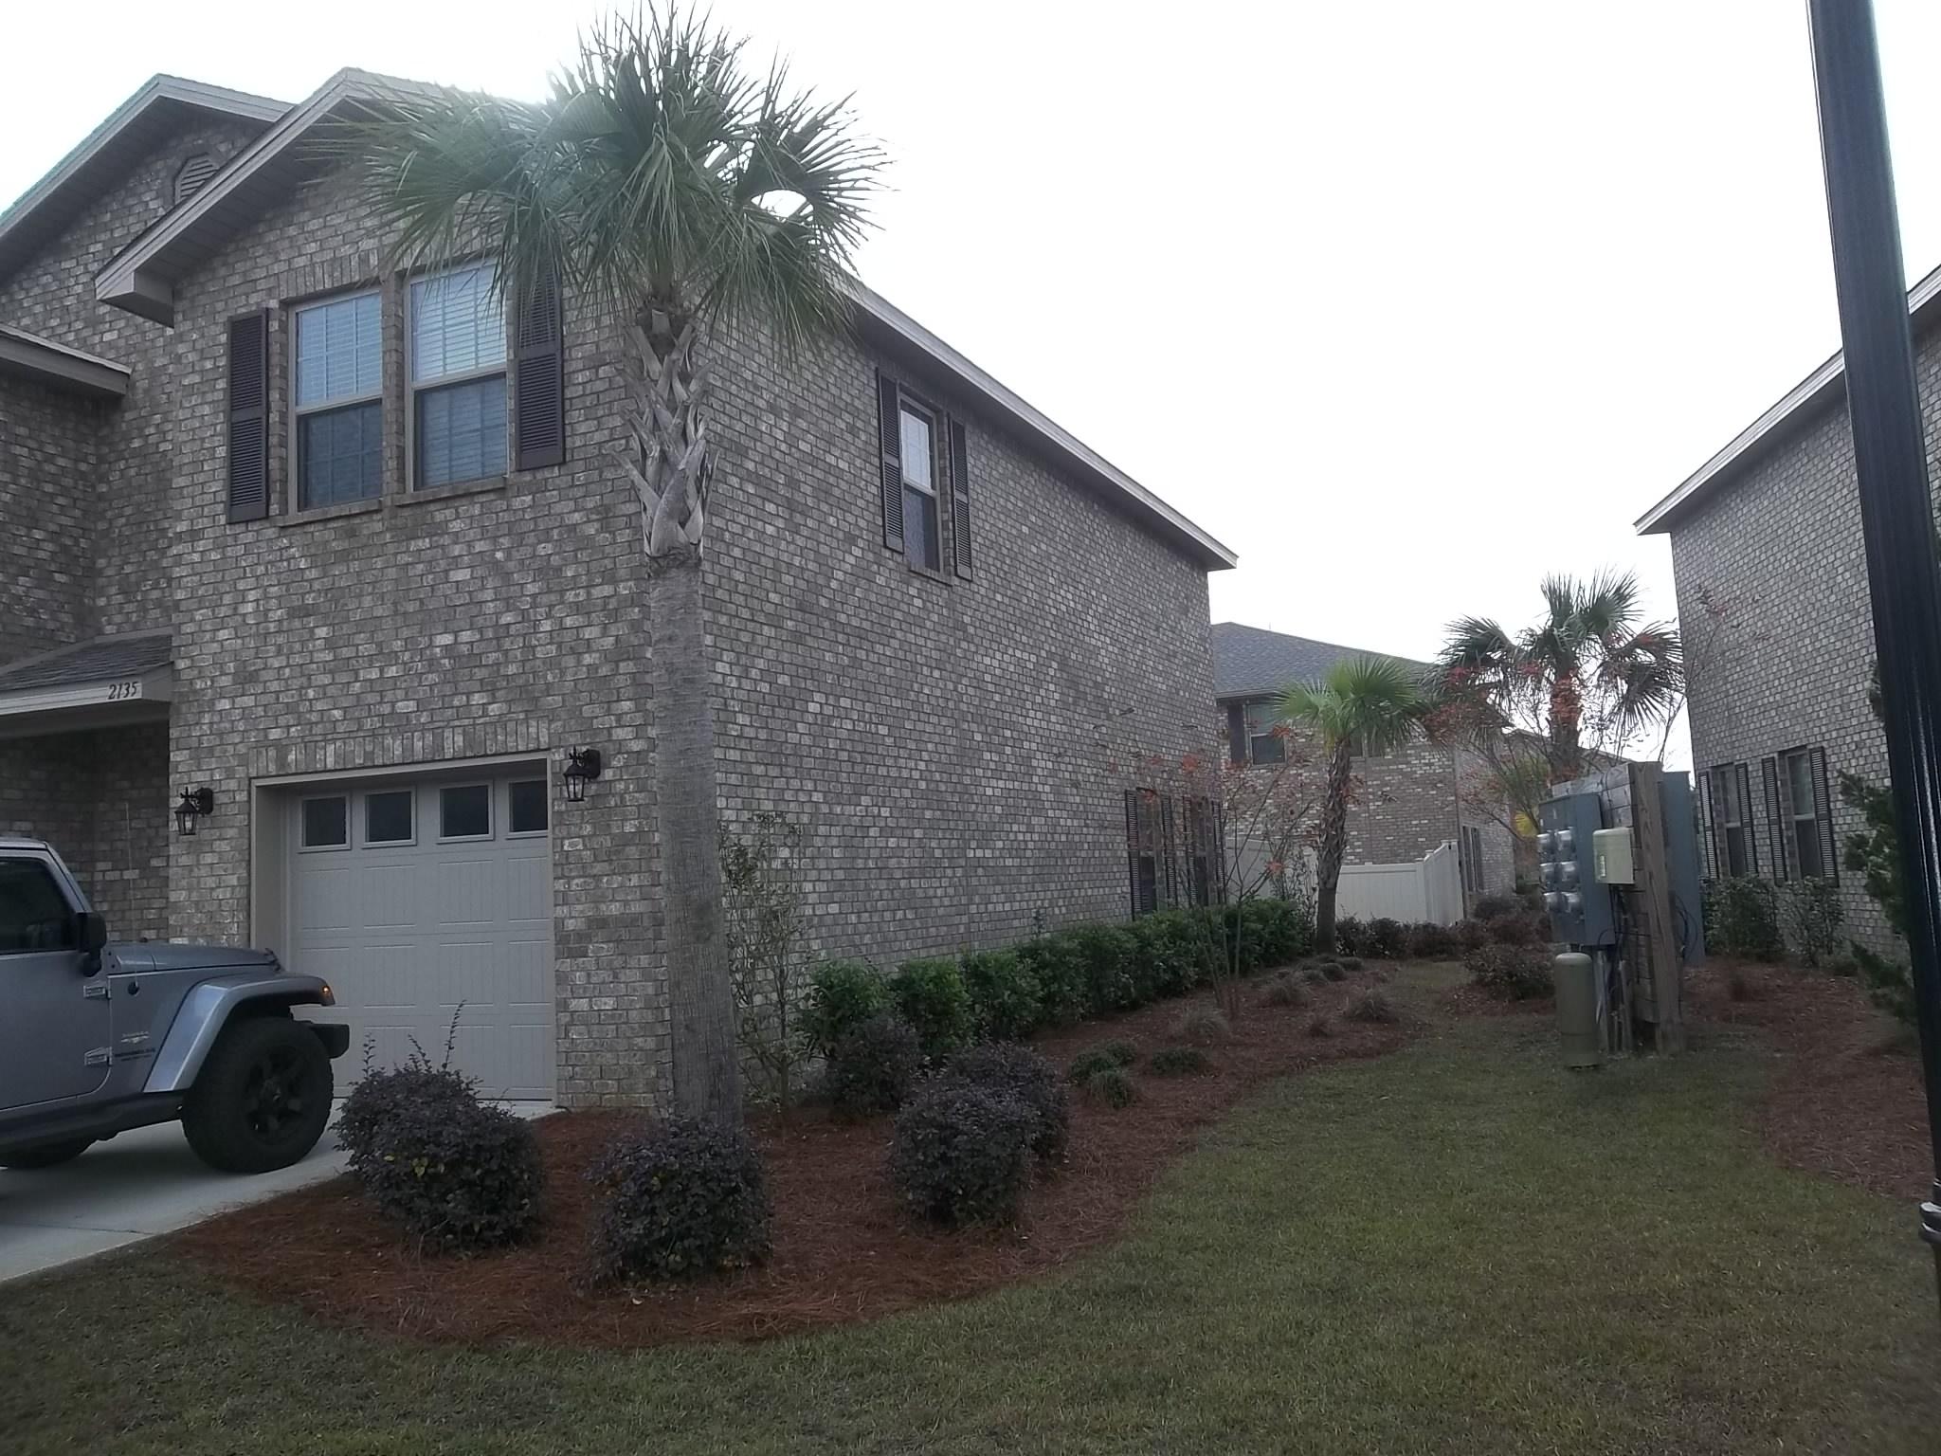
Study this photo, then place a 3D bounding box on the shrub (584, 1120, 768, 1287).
[{"bbox_3d":[-1.096,1.763,5.724,0.660,0.528,0.660,-2,-6,-11],"label":"shrub"}]

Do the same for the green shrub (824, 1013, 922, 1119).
[{"bbox_3d":[-0.594,2.051,9.252,0.602,0.640,0.602,-2,-6,-4],"label":"green shrub"}]

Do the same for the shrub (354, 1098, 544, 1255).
[{"bbox_3d":[-2.137,1.820,6.202,0.775,0.643,0.775,-1,-6,-19],"label":"shrub"}]

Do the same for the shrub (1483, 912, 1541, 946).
[{"bbox_3d":[7.615,2.898,21.269,0.770,0.590,0.750,-5,-6,19],"label":"shrub"}]

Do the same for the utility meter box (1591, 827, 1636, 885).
[{"bbox_3d":[4.683,0.931,11.000,0.190,0.390,0.380,-4,-6,10],"label":"utility meter box"}]

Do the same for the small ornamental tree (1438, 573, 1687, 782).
[{"bbox_3d":[8.871,0.445,22.017,3.700,5.550,3.600,-5,-6,22],"label":"small ornamental tree"}]

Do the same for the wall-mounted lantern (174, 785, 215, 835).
[{"bbox_3d":[-5.290,0.574,10.301,0.150,0.330,0.235,-5,-6,23],"label":"wall-mounted lantern"}]

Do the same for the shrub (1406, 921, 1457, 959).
[{"bbox_3d":[6.564,3.014,21.561,0.720,0.520,0.700,-4,-6,16],"label":"shrub"}]

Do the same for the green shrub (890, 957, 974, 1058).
[{"bbox_3d":[-0.270,2.063,11.167,0.680,0.663,0.680,-3,-6,-2],"label":"green shrub"}]

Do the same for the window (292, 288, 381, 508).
[{"bbox_3d":[-4.338,-2.234,10.479,0.910,1.500,0.100,-5,-6,23],"label":"window"}]

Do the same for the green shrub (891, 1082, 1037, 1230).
[{"bbox_3d":[-0.033,1.799,6.481,0.629,0.636,0.629,-3,-6,-1],"label":"green shrub"}]

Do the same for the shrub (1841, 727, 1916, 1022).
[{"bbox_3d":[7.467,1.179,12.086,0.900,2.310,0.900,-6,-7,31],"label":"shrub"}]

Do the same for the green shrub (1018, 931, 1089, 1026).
[{"bbox_3d":[0.752,2.187,13.162,0.680,0.769,0.680,-3,-6,3],"label":"green shrub"}]

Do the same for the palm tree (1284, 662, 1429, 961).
[{"bbox_3d":[5.601,1.144,21.792,1.950,4.230,1.950,-4,-6,14],"label":"palm tree"}]

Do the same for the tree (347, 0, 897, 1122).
[{"bbox_3d":[-1.874,-0.892,8.101,2.960,6.170,2.820,-1,-6,-13],"label":"tree"}]

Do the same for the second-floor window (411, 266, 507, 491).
[{"bbox_3d":[-3.348,-2.312,9.960,0.900,1.500,0.100,-5,-6,23],"label":"second-floor window"}]

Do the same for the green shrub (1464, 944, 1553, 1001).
[{"bbox_3d":[5.261,2.361,14.737,0.860,0.540,0.820,-5,-6,19],"label":"green shrub"}]

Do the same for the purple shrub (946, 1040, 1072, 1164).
[{"bbox_3d":[0.196,1.911,7.723,0.640,0.542,0.640,-3,-6,1],"label":"purple shrub"}]

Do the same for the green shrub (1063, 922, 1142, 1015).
[{"bbox_3d":[1.283,2.318,14.652,0.763,0.895,0.763,-5,-6,23],"label":"green shrub"}]

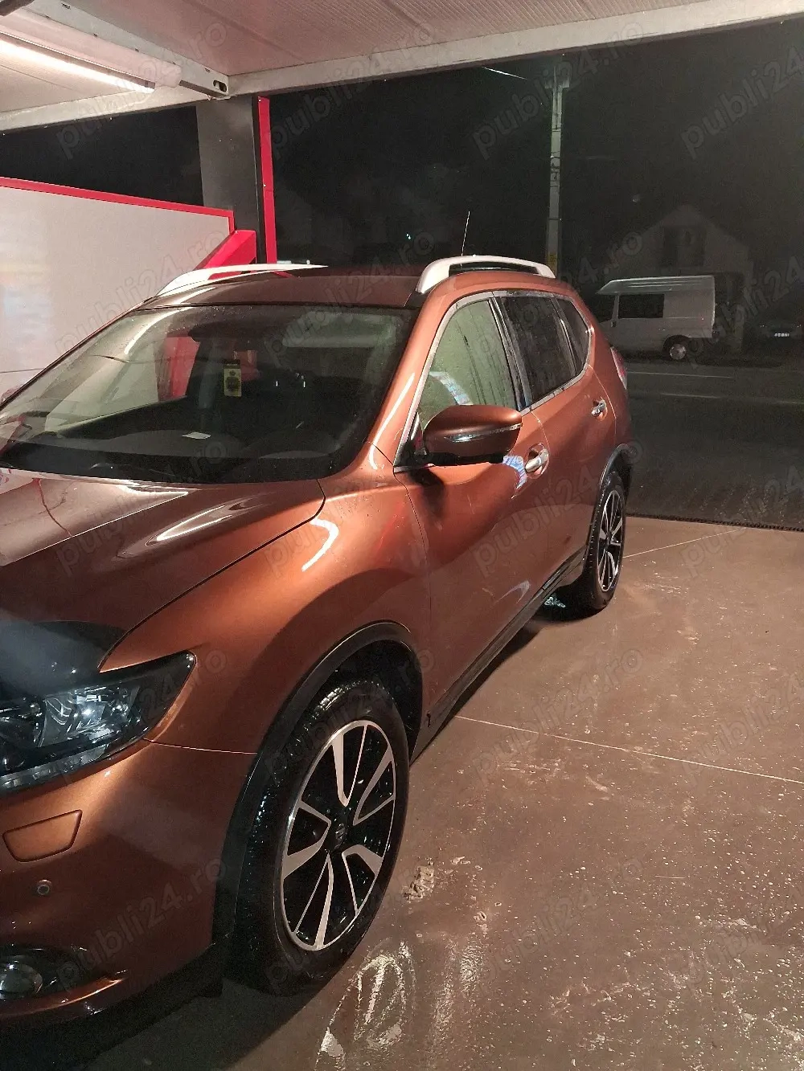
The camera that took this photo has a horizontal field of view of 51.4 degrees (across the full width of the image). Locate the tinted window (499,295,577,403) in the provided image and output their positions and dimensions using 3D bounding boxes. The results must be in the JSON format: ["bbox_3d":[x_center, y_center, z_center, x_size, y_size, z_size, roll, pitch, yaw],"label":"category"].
[{"bbox_3d":[0.566,-0.764,3.365,0.050,0.410,0.630,-15,7,29],"label":"tinted window"}]

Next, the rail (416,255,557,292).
[{"bbox_3d":[0.394,-1.035,3.327,0.065,0.135,1.480,6,17,26],"label":"rail"}]

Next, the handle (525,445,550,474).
[{"bbox_3d":[0.466,-0.255,2.864,0.050,0.055,0.210,0,14,28],"label":"handle"}]

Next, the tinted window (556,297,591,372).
[{"bbox_3d":[0.802,-0.918,3.815,0.045,0.360,0.410,-18,5,23],"label":"tinted window"}]

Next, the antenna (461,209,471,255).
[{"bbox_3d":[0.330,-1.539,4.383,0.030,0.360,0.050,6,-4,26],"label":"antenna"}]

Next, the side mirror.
[{"bbox_3d":[0.174,-0.262,2.153,0.225,0.160,0.170,6,17,26],"label":"side mirror"}]

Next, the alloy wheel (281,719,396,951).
[{"bbox_3d":[-0.203,0.686,1.992,0.170,0.520,0.520,6,17,26],"label":"alloy wheel"}]

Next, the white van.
[{"bbox_3d":[6.859,-6.239,24.034,4.850,2.320,1.970,10,19,36],"label":"white van"}]

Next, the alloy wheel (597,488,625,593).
[{"bbox_3d":[1.000,0.022,4.322,0.170,0.520,0.520,6,17,26],"label":"alloy wheel"}]

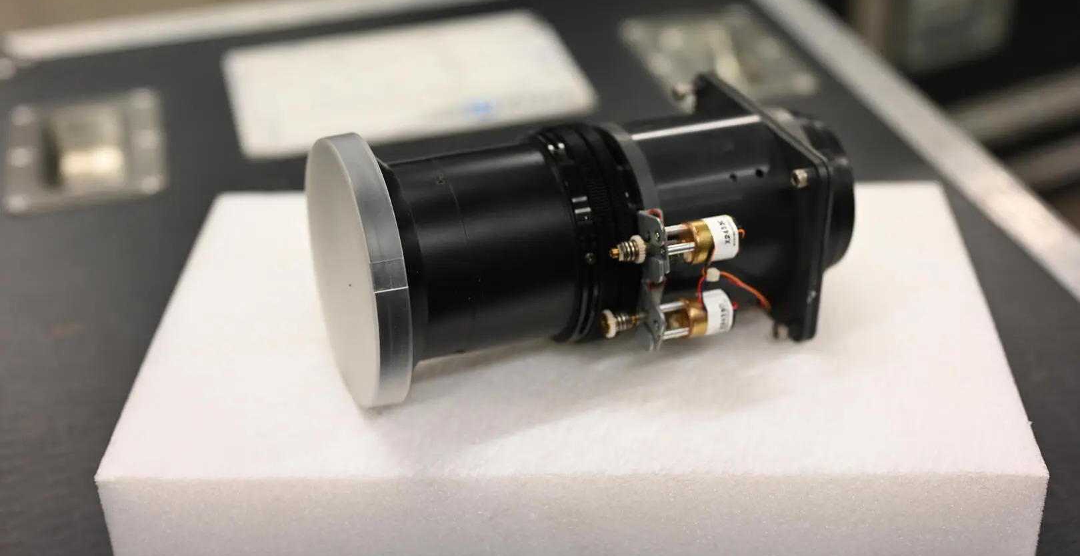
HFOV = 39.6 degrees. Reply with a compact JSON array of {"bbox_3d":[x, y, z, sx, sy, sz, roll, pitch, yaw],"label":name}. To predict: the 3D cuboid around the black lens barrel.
[{"bbox_3d":[0.036,-0.029,0.834,0.268,0.128,0.143,-11,33,-20],"label":"black lens barrel"}]

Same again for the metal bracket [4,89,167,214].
[{"bbox_3d":[-0.372,-0.100,1.234,0.124,0.020,0.188,-10,33,-11],"label":"metal bracket"}]

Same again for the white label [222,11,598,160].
[{"bbox_3d":[-0.123,-0.177,1.320,0.297,0.003,0.212,-10,33,-12],"label":"white label"}]

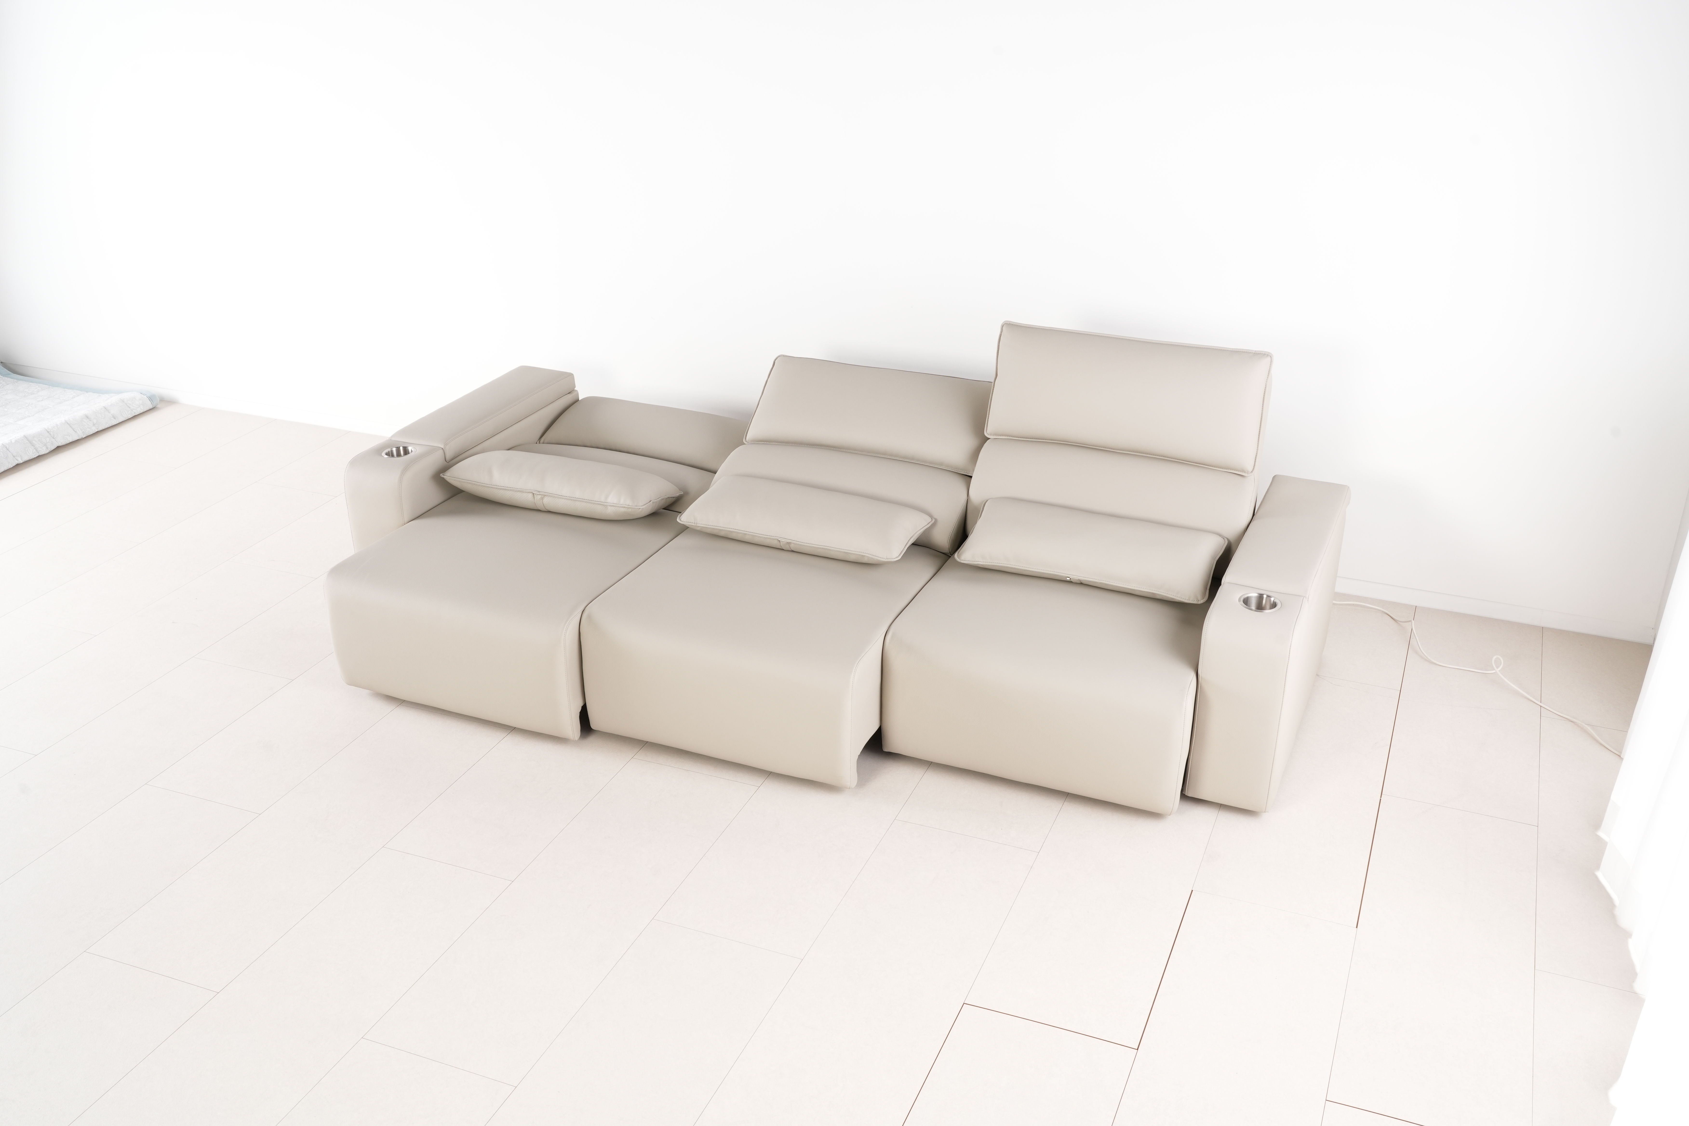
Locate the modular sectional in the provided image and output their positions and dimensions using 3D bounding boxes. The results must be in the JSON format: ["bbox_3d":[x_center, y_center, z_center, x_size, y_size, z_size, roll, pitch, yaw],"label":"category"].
[{"bbox_3d":[-0.096,-0.136,4.742,2.831,0.974,1.402,10,27,21],"label":"modular sectional"}]

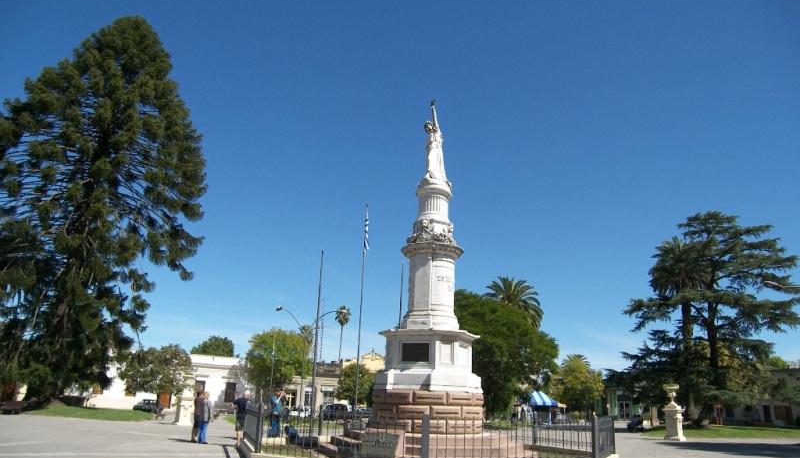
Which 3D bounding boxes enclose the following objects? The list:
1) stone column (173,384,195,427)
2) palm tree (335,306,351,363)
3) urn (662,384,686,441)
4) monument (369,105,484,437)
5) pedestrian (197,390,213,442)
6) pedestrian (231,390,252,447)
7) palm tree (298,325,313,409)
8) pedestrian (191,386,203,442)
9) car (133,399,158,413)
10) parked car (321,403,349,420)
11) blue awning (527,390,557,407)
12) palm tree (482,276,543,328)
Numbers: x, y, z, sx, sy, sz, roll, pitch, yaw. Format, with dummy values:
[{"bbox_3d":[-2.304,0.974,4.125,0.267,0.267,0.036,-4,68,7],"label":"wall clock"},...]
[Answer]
[{"bbox_3d":[-11.345,9.044,29.338,0.900,2.650,0.900,17,-23,-41],"label":"stone column"},{"bbox_3d":[-10.579,22.374,97.673,2.900,17.800,2.900,2,-17,0],"label":"palm tree"},{"bbox_3d":[14.152,9.495,28.702,0.900,2.750,0.900,-15,-24,42],"label":"urn"},{"bbox_3d":[1.048,0.741,18.359,3.300,11.200,3.300,-1,-18,10],"label":"monument"},{"bbox_3d":[-6.614,6.394,18.843,0.500,1.660,0.360,-13,-23,40],"label":"pedestrian"},{"bbox_3d":[-5.138,6.197,18.185,0.580,1.730,0.450,-4,-18,19],"label":"pedestrian"},{"bbox_3d":[-15.723,22.442,91.320,2.800,13.600,2.800,2,-17,0],"label":"palm tree"},{"bbox_3d":[-7.018,6.521,19.323,0.380,1.680,0.500,12,-20,-30],"label":"pedestrian"},{"bbox_3d":[-24.089,17.020,53.130,1.660,1.450,4.000,-3,-18,15],"label":"car"},{"bbox_3d":[-5.572,15.809,47.919,1.750,1.650,4.400,-8,-20,29],"label":"parked car"},{"bbox_3d":[11.695,13.766,45.050,2.400,1.400,2.300,2,-17,0],"label":"blue awning"},{"bbox_3d":[11.430,11.975,57.126,6.300,14.800,6.300,2,-17,0],"label":"palm tree"}]

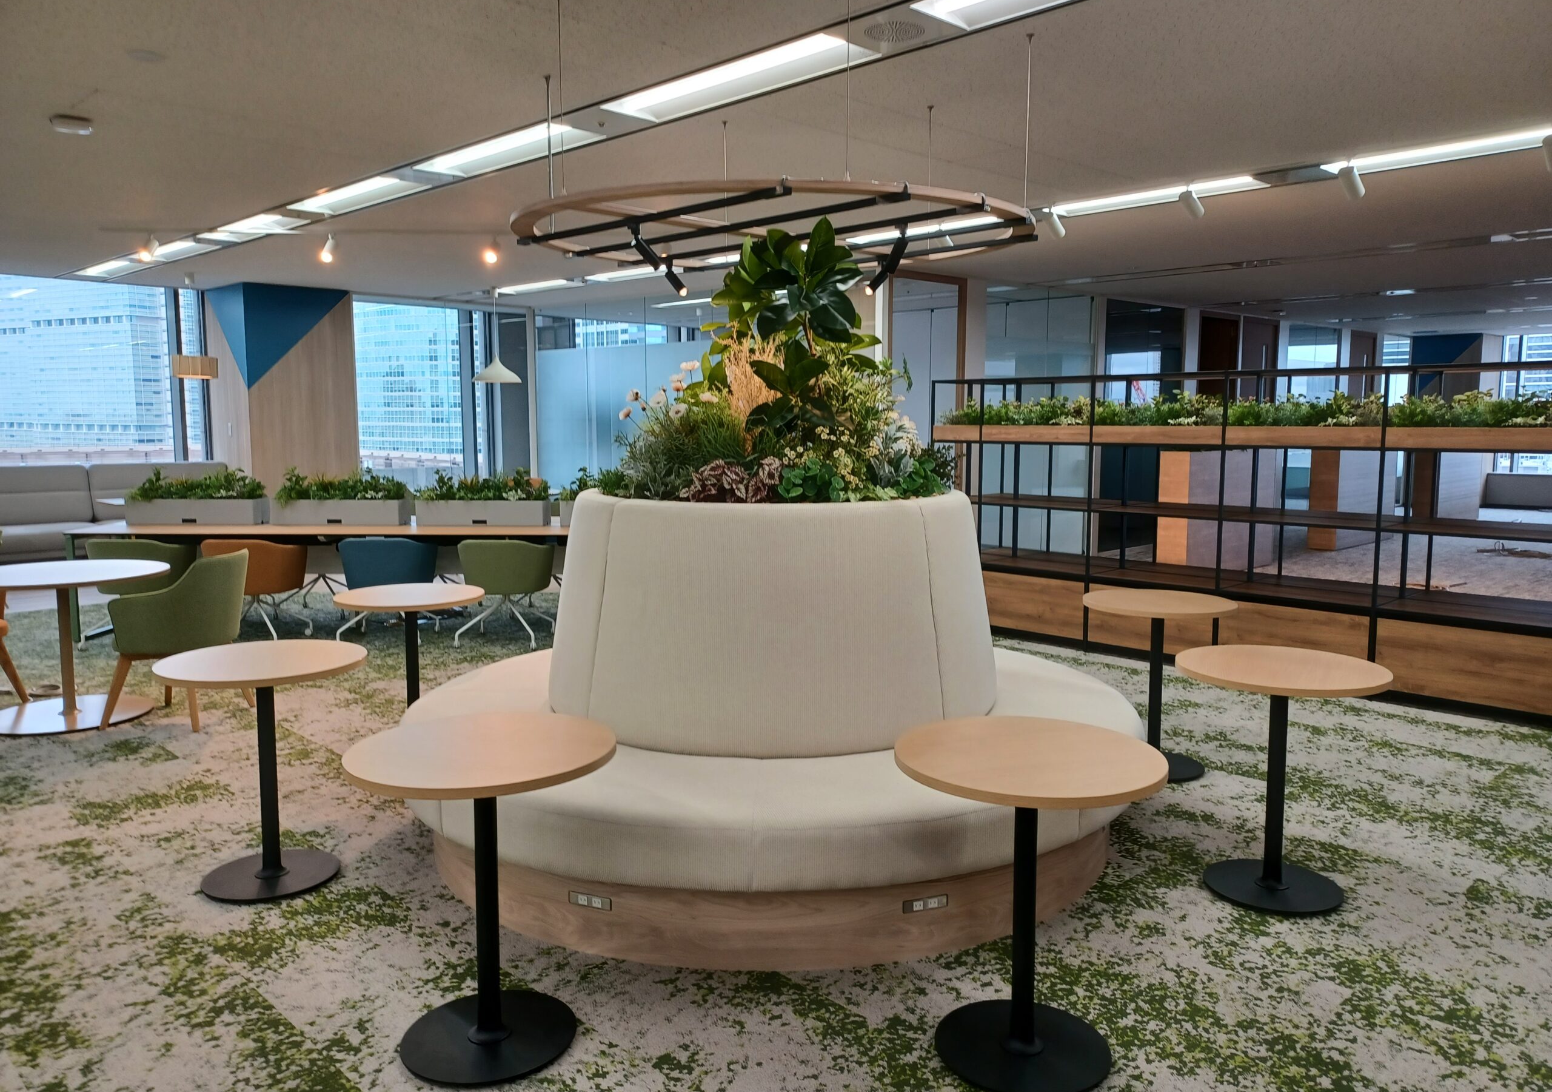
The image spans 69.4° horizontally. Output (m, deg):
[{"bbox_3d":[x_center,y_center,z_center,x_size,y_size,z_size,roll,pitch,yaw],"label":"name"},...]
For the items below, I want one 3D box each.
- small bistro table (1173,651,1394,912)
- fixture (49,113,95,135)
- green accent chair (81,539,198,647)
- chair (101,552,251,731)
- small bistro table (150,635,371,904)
[{"bbox_3d":[1.554,0.720,3.480,0.606,0.710,0.606,0,6,0],"label":"small bistro table"},{"bbox_3d":[-2.978,-1.773,4.737,0.165,0.045,0.165,6,9,44],"label":"fixture"},{"bbox_3d":[-4.071,0.269,7.328,0.600,0.710,0.570,0,6,0],"label":"green accent chair"},{"bbox_3d":[-2.881,0.438,5.425,0.600,0.810,0.580,1,7,5],"label":"chair"},{"bbox_3d":[-1.600,0.703,3.534,0.602,0.708,0.602,0,6,0],"label":"small bistro table"}]

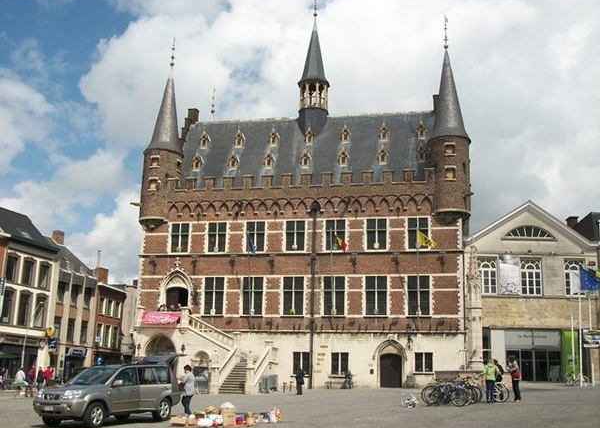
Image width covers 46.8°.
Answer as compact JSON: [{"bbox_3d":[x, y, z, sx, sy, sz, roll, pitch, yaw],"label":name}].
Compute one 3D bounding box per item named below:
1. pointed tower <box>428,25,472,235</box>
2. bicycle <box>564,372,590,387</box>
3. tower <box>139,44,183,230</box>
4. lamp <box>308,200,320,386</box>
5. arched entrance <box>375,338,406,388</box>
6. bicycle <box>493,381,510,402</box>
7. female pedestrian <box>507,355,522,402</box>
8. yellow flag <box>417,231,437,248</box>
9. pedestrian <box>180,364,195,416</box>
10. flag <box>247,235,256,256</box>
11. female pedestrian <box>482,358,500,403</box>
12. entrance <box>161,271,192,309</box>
[{"bbox_3d":[11.142,-7.045,52.040,3.110,16.400,3.110,-2,-12,13],"label":"pointed tower"},{"bbox_3d":[18.621,11.061,46.606,1.720,1.050,0.550,-1,-12,9],"label":"bicycle"},{"bbox_3d":[-11.104,-6.604,57.113,3.220,16.030,3.220,-2,-12,13],"label":"tower"},{"bbox_3d":[0.964,5.677,50.780,0.500,13.860,0.500,-1,-13,12],"label":"lamp"},{"bbox_3d":[6.387,10.480,48.927,2.250,3.450,0.500,-1,-13,12],"label":"arched entrance"},{"bbox_3d":[6.953,6.452,25.711,1.750,1.040,0.600,0,-12,5],"label":"bicycle"},{"bbox_3d":[7.913,6.088,25.577,0.480,1.670,0.500,1,-12,3],"label":"female pedestrian"},{"bbox_3d":[8.811,1.776,48.291,1.350,1.050,0.400,-2,-12,13],"label":"yellow flag"},{"bbox_3d":[-3.702,5.860,23.068,0.500,1.640,0.500,3,-12,-10],"label":"pedestrian"},{"bbox_3d":[-3.568,2.317,50.998,0.700,1.400,0.400,-2,-12,13],"label":"flag"},{"bbox_3d":[7.417,6.501,26.970,0.620,1.660,0.420,-2,-12,14],"label":"female pedestrian"},{"bbox_3d":[-9.496,6.612,53.307,2.500,4.200,0.500,-1,-13,12],"label":"entrance"}]

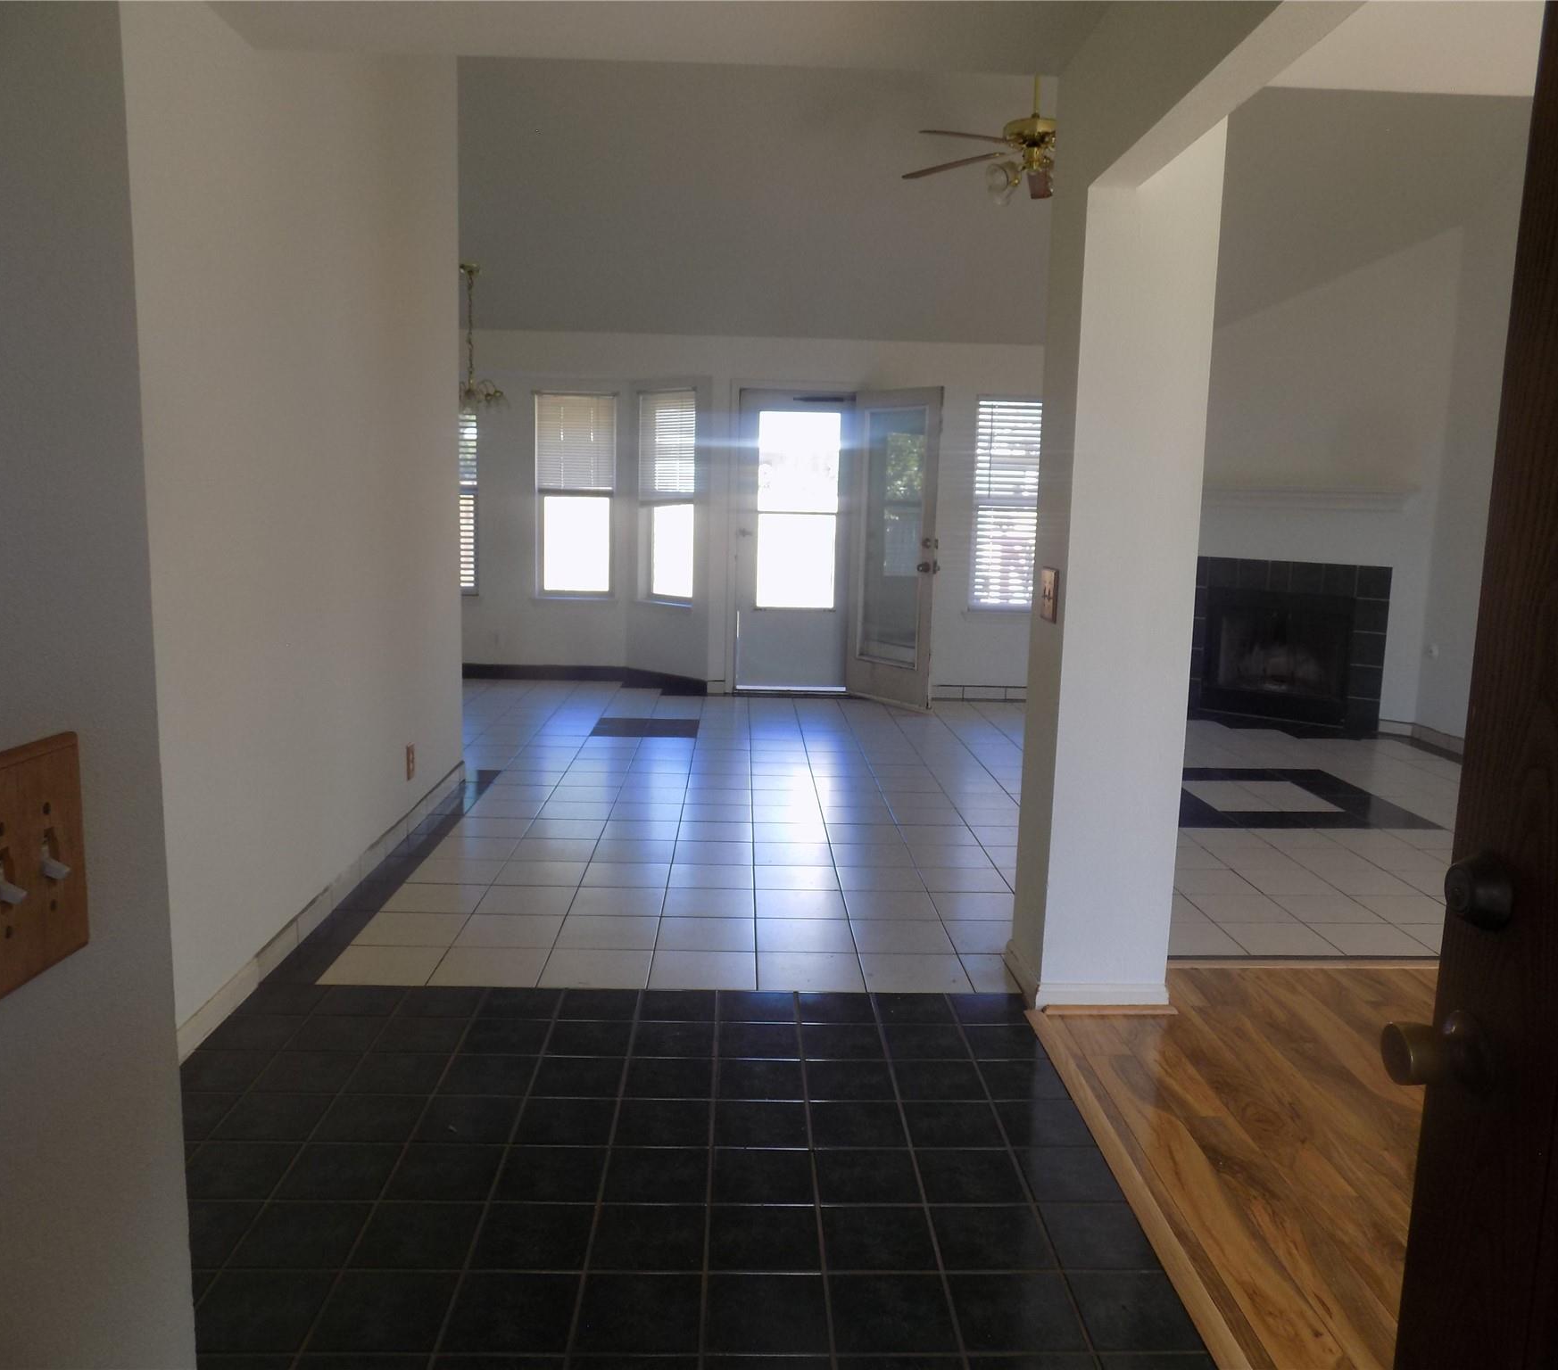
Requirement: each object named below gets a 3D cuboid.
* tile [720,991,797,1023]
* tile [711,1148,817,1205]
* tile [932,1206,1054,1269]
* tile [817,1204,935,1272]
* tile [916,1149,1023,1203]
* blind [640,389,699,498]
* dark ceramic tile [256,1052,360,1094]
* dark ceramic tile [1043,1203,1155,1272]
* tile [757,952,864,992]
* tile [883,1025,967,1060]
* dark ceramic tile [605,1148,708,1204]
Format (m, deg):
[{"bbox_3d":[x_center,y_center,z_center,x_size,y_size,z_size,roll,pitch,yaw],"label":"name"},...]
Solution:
[{"bbox_3d":[-0.056,0.865,3.256,0.202,0.010,0.204,1,8,-2],"label":"tile"},{"bbox_3d":[-0.033,0.977,2.409,0.197,0.010,0.197,1,8,-2],"label":"tile"},{"bbox_3d":[0.391,1.024,2.240,0.200,0.010,0.200,1,8,-2],"label":"tile"},{"bbox_3d":[0.181,1.018,2.225,0.202,0.010,0.202,1,8,-2],"label":"tile"},{"bbox_3d":[0.383,0.993,2.442,0.199,0.010,0.199,1,8,-2],"label":"tile"},{"bbox_3d":[-0.801,-1.700,8.591,0.615,0.745,0.040,10,12,44],"label":"blind"},{"bbox_3d":[-1.089,0.904,2.812,0.200,0.010,0.200,1,8,-2],"label":"dark ceramic tile"},{"bbox_3d":[0.588,1.028,2.251,0.180,0.010,0.200,1,8,-2],"label":"dark ceramic tile"},{"bbox_3d":[0.089,0.827,3.478,0.298,0.010,0.298,1,8,-2],"label":"tile"},{"bbox_3d":[0.366,0.903,3.056,0.202,0.010,0.202,1,8,-2],"label":"tile"},{"bbox_3d":[-0.240,0.974,2.405,0.200,0.010,0.200,1,8,-2],"label":"dark ceramic tile"}]

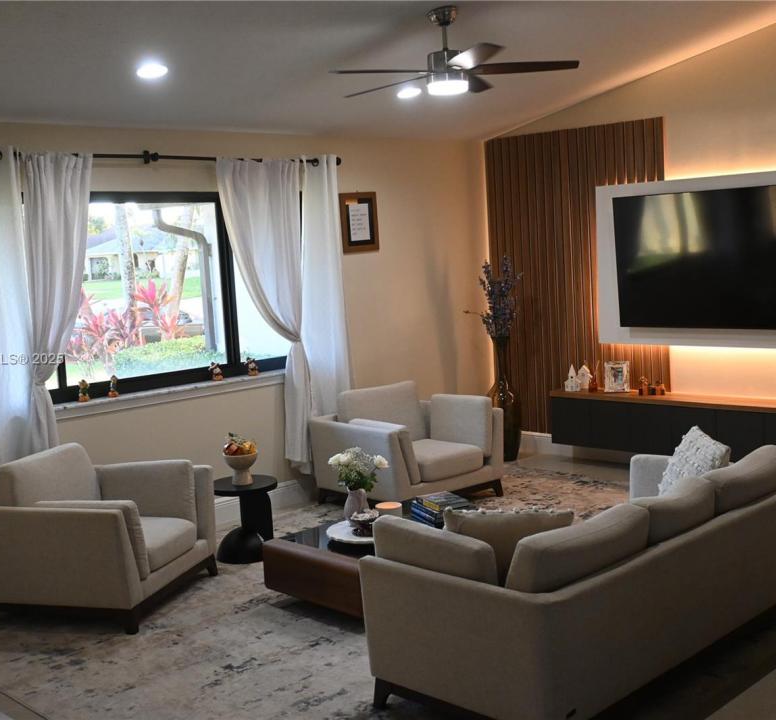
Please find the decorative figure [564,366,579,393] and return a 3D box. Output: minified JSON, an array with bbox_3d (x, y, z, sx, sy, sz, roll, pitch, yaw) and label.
[{"bbox_3d":[1.333,0.129,7.376,0.105,0.195,0.085,-1,6,22],"label":"decorative figure"}]

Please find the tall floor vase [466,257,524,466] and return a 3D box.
[{"bbox_3d":[0.870,-0.005,7.971,0.400,1.595,0.340,-3,6,6],"label":"tall floor vase"}]

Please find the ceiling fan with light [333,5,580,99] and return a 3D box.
[{"bbox_3d":[0.291,-1.534,5.074,1.300,0.430,1.300,-9,8,-44],"label":"ceiling fan with light"}]

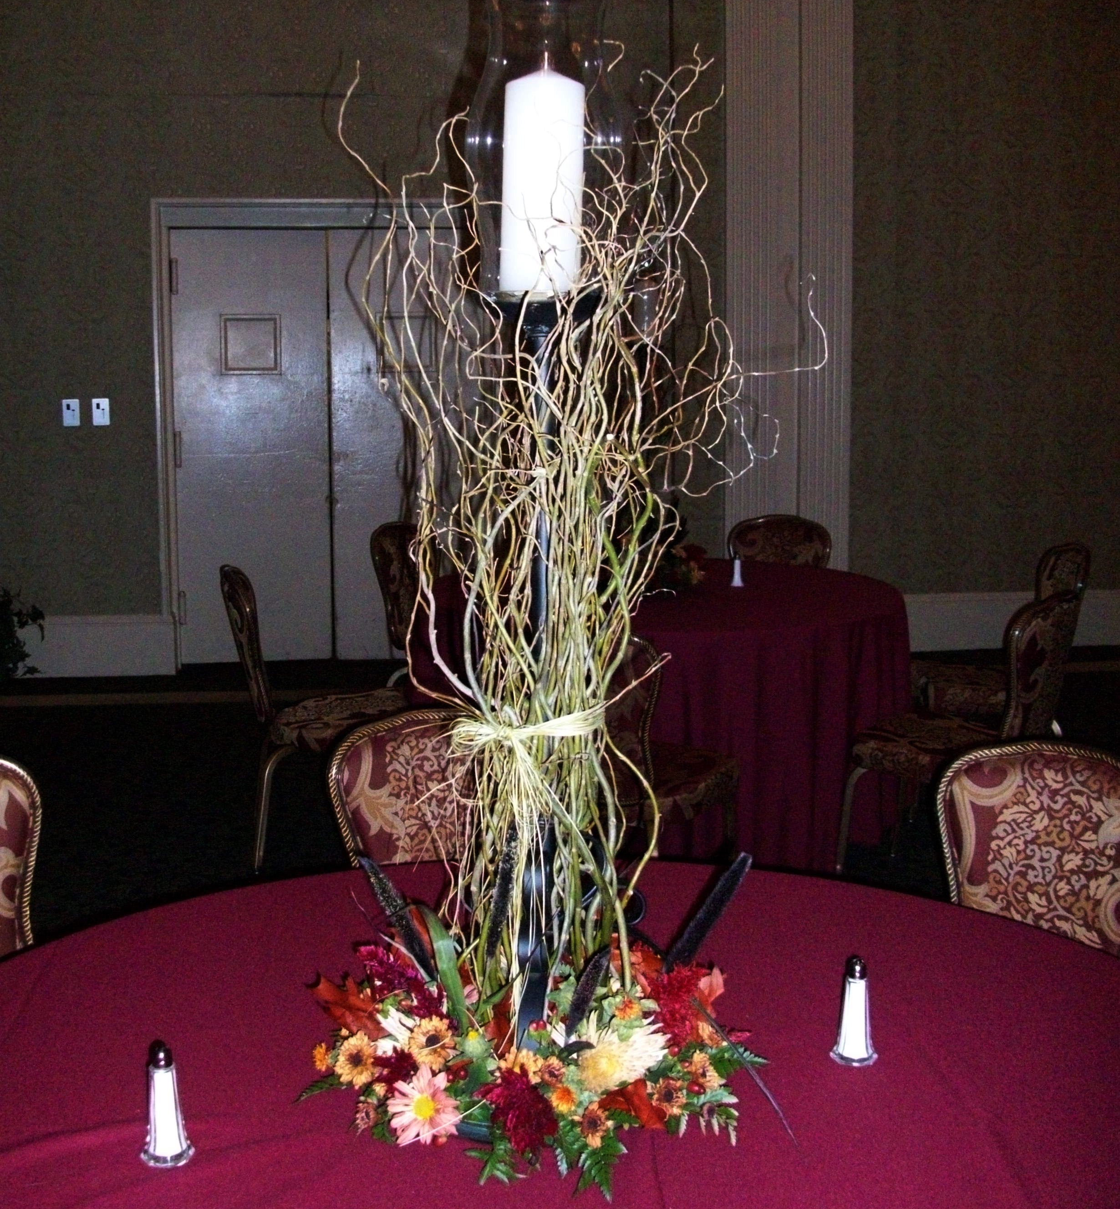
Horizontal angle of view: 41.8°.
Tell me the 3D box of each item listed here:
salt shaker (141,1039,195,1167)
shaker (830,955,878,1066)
[{"bbox_3d":[-0.354,0.443,1.315,0.048,0.108,0.048,0,8,0],"label":"salt shaker"},{"bbox_3d":[0.303,0.413,1.505,0.048,0.108,0.048,0,8,0],"label":"shaker"}]

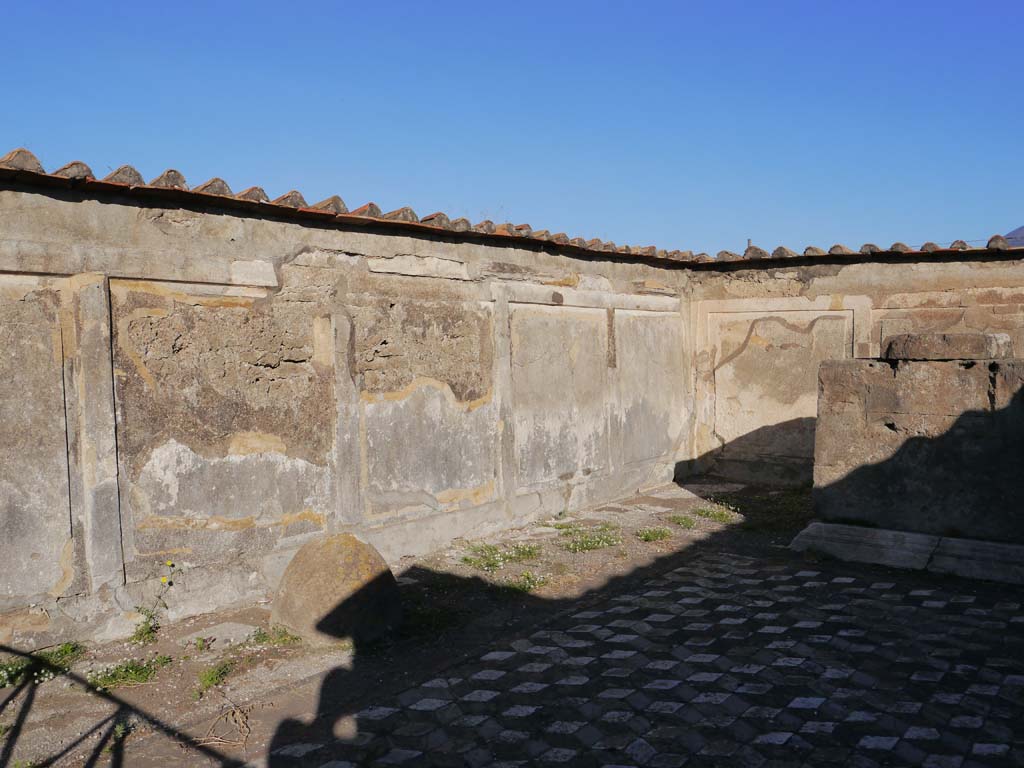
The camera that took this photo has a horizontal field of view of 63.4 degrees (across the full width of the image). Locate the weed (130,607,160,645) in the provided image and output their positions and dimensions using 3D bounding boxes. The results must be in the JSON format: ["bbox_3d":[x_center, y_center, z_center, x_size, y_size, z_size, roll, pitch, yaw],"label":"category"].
[{"bbox_3d":[-2.044,1.334,4.614,0.153,0.188,0.122,-2,3,-24],"label":"weed"}]

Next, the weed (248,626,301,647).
[{"bbox_3d":[-1.316,1.387,4.590,0.277,0.071,0.152,-1,3,-16],"label":"weed"}]

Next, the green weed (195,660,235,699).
[{"bbox_3d":[-1.426,1.398,3.968,0.180,0.117,0.288,-2,3,-20],"label":"green weed"}]

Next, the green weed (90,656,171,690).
[{"bbox_3d":[-1.883,1.401,4.081,0.367,0.108,0.220,-2,3,-25],"label":"green weed"}]

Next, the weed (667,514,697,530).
[{"bbox_3d":[1.485,1.203,7.258,0.258,0.112,0.219,0,3,12],"label":"weed"}]

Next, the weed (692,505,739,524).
[{"bbox_3d":[1.847,1.170,7.523,0.406,0.143,0.304,0,3,14],"label":"weed"}]

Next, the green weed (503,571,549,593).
[{"bbox_3d":[0.090,1.308,5.543,0.308,0.107,0.231,0,3,1],"label":"green weed"}]

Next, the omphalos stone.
[{"bbox_3d":[-1.035,1.149,4.861,0.745,0.515,0.745,-1,3,-12],"label":"omphalos stone"}]

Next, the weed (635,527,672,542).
[{"bbox_3d":[1.171,1.234,6.860,0.310,0.097,0.248,0,3,10],"label":"weed"}]

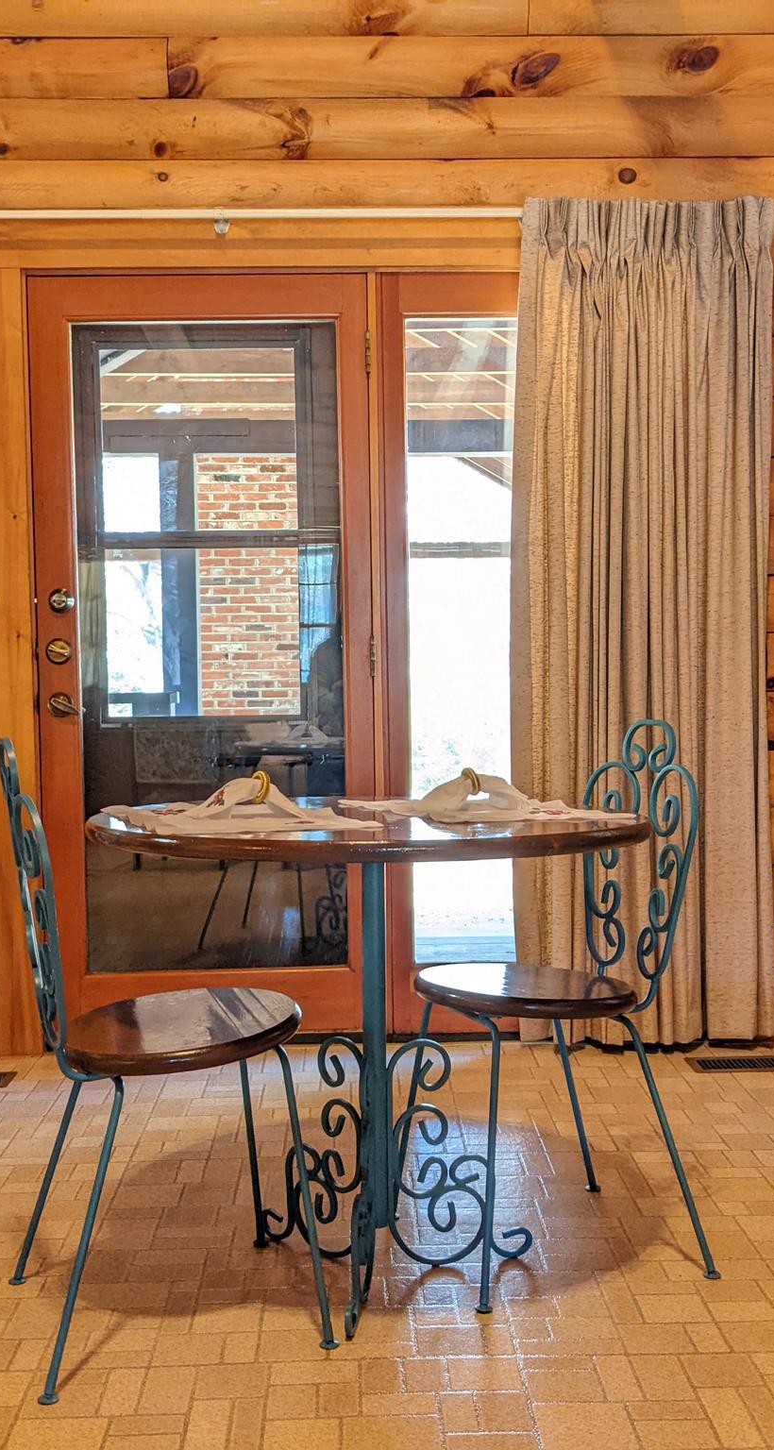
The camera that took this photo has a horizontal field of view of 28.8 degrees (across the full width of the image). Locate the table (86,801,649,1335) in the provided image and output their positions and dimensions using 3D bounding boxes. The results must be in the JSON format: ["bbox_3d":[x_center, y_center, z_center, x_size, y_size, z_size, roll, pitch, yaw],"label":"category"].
[{"bbox_3d":[-0.023,0.531,2.494,0.912,0.761,0.912,-1,2,-1],"label":"table"}]

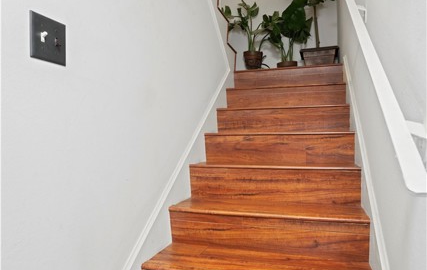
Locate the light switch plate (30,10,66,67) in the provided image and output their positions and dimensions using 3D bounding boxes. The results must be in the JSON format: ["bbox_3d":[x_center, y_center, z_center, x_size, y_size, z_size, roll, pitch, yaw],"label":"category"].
[{"bbox_3d":[-0.435,-0.249,0.844,0.009,0.116,0.118,-1,0,18],"label":"light switch plate"}]

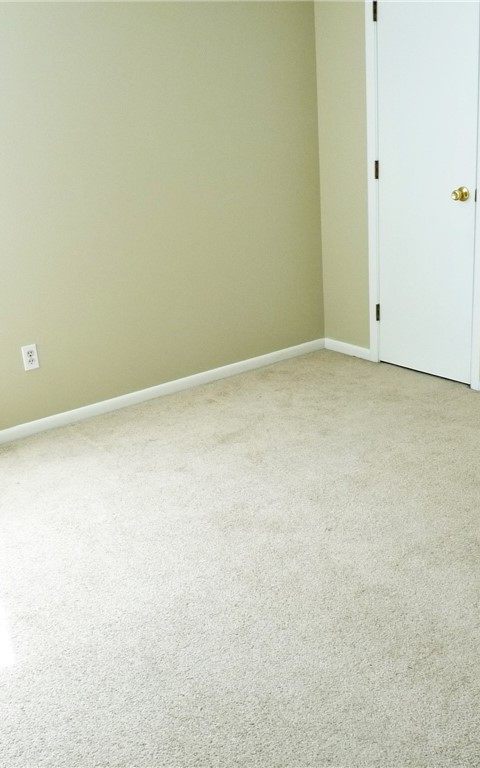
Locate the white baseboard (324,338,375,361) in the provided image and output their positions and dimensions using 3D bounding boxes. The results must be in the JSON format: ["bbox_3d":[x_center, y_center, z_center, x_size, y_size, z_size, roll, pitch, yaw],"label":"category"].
[{"bbox_3d":[0.631,-0.200,4.666,0.015,0.068,0.382,-17,23,-33],"label":"white baseboard"}]

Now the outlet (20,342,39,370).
[{"bbox_3d":[-0.973,-0.123,3.708,0.071,0.115,0.007,-17,23,-33],"label":"outlet"}]

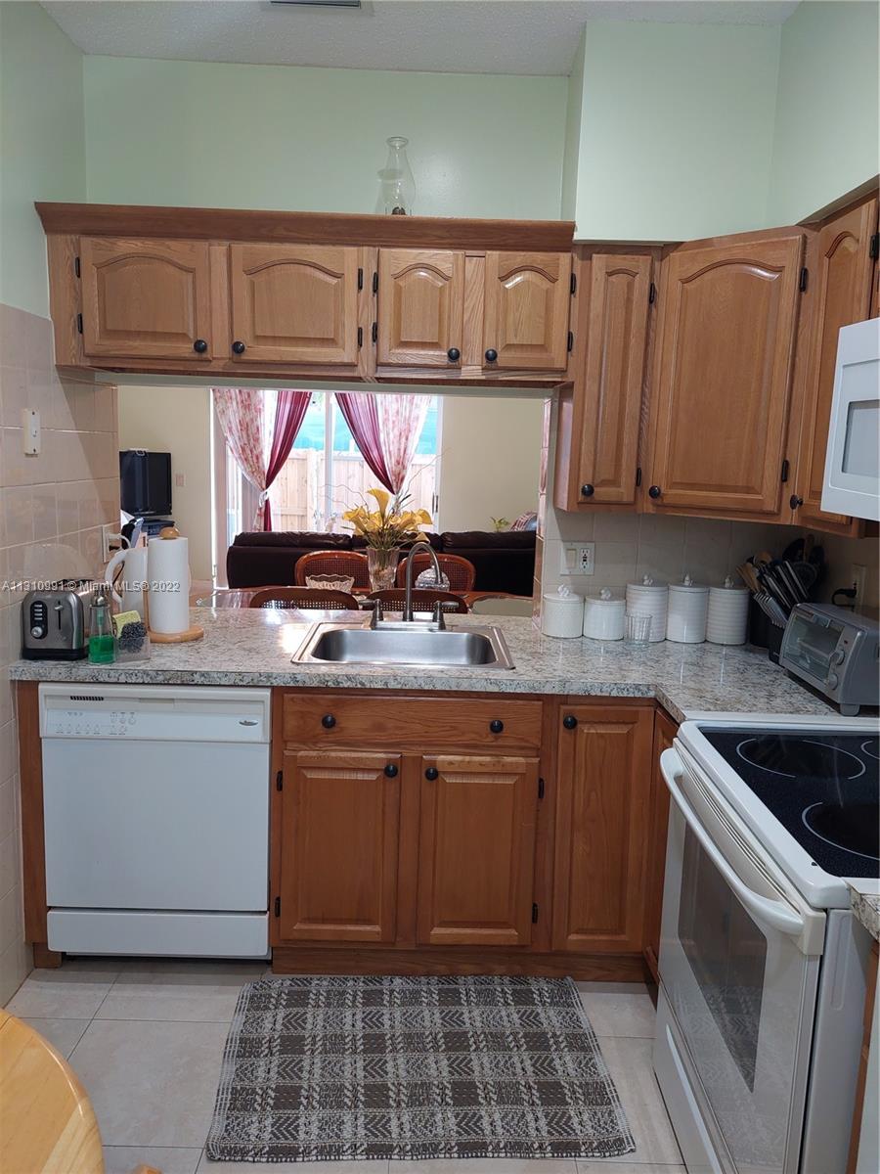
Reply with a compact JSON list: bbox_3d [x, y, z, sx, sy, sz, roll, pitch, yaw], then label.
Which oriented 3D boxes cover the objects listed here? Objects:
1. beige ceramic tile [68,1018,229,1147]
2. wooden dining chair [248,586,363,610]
[{"bbox_3d":[-0.714,1.188,1.959,0.405,0.010,0.390,2,10,0],"label":"beige ceramic tile"},{"bbox_3d":[-0.574,0.429,3.649,0.480,0.950,0.550,2,9,0],"label":"wooden dining chair"}]

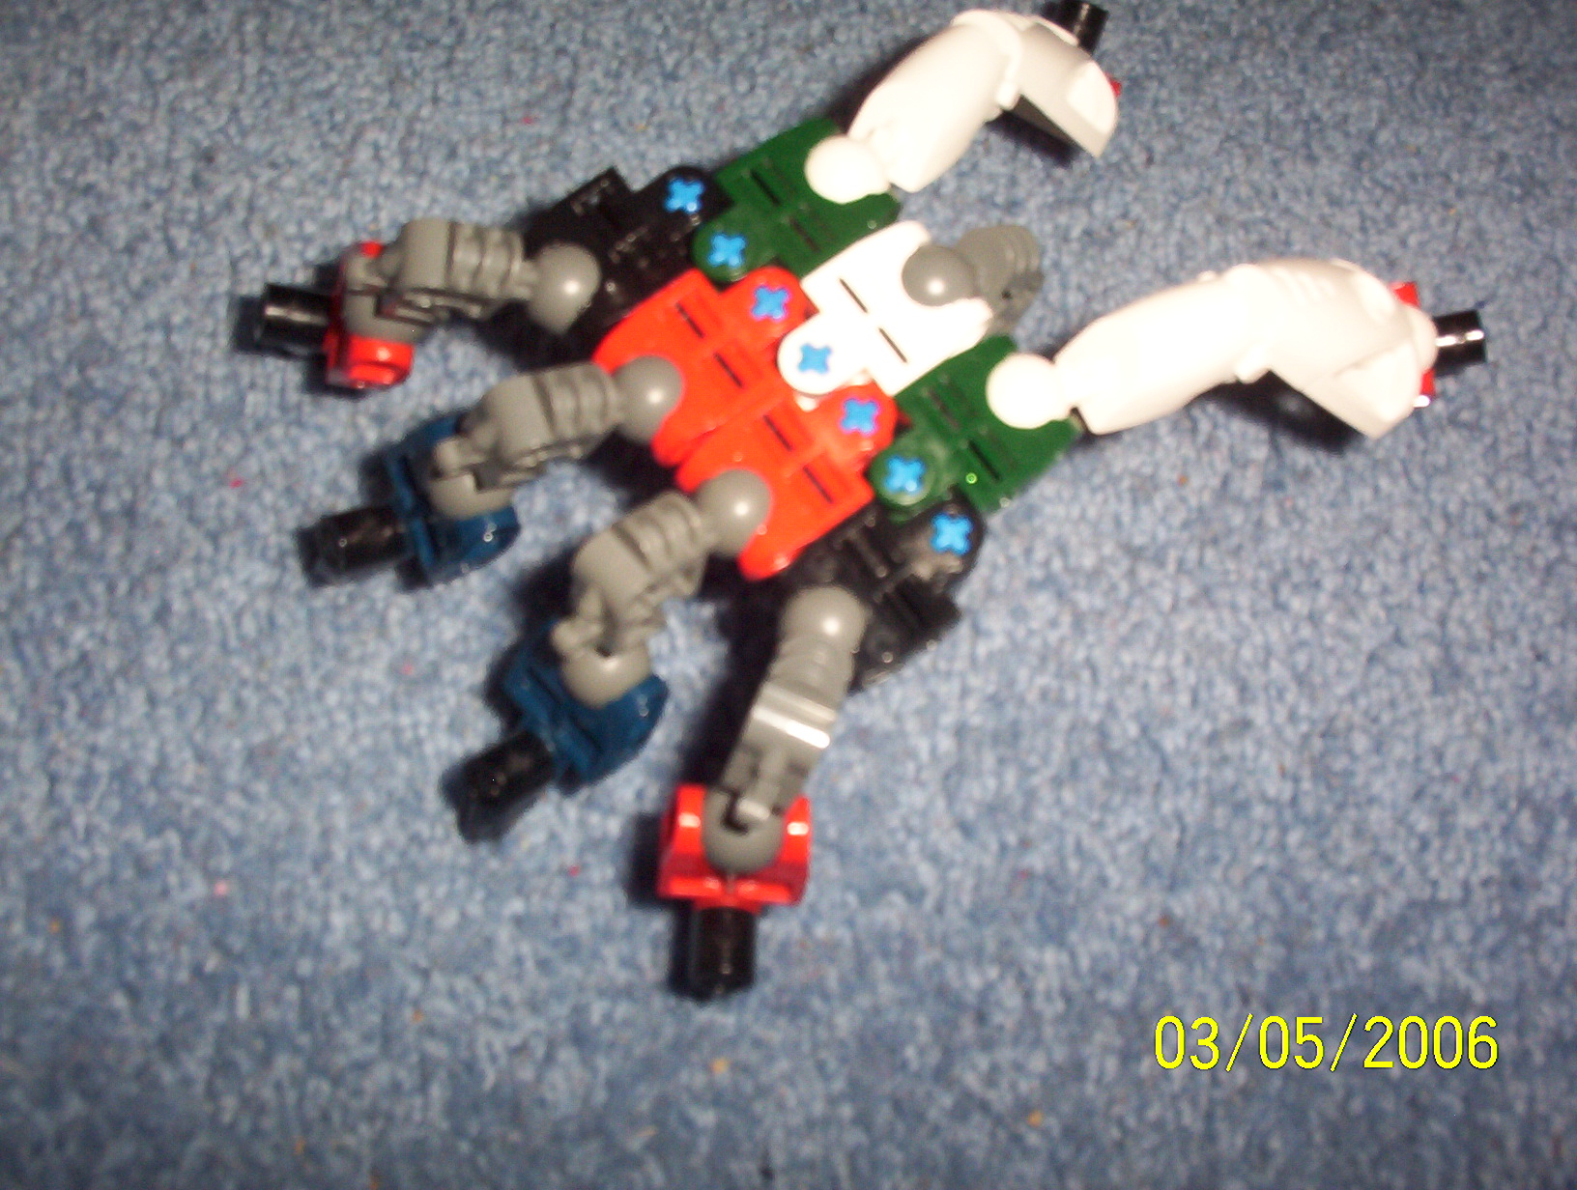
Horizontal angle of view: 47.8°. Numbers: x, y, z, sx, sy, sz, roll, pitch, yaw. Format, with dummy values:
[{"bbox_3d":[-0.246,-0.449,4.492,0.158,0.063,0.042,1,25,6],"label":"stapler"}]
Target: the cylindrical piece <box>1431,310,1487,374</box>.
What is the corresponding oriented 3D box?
[{"bbox_3d":[0.088,-0.033,0.235,0.009,0.007,0.007,-9,71,-10],"label":"cylindrical piece"}]

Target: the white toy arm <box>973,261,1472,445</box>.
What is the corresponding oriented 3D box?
[{"bbox_3d":[0.060,-0.030,0.209,0.090,0.020,0.017,-10,30,-37],"label":"white toy arm"}]

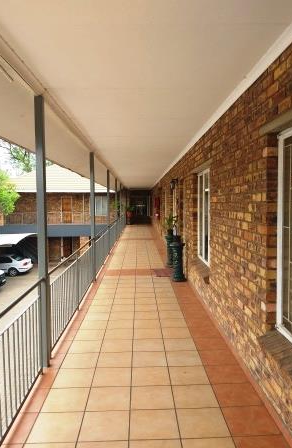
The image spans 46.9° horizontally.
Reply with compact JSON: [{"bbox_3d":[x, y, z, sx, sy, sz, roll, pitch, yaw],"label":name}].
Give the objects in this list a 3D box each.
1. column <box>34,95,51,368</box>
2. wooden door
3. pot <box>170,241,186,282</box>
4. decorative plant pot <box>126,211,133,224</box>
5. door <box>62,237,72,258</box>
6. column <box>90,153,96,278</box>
[{"bbox_3d":[-0.961,0.090,3.162,0.077,2.540,0.077,0,4,-1],"label":"column"},{"bbox_3d":[-6.182,-1.098,26.363,0.880,2.100,0.080,0,4,-1],"label":"wooden door"},{"bbox_3d":[0.652,0.740,6.764,0.310,0.790,0.310,0,4,-1],"label":"pot"},{"bbox_3d":[-1.209,-0.479,24.998,0.430,0.980,0.430,0,4,0],"label":"decorative plant pot"},{"bbox_3d":[-6.175,1.717,26.537,0.860,2.050,0.080,0,4,-1],"label":"door"},{"bbox_3d":[-1.060,-0.131,6.744,0.077,2.540,0.077,0,4,-1],"label":"column"}]

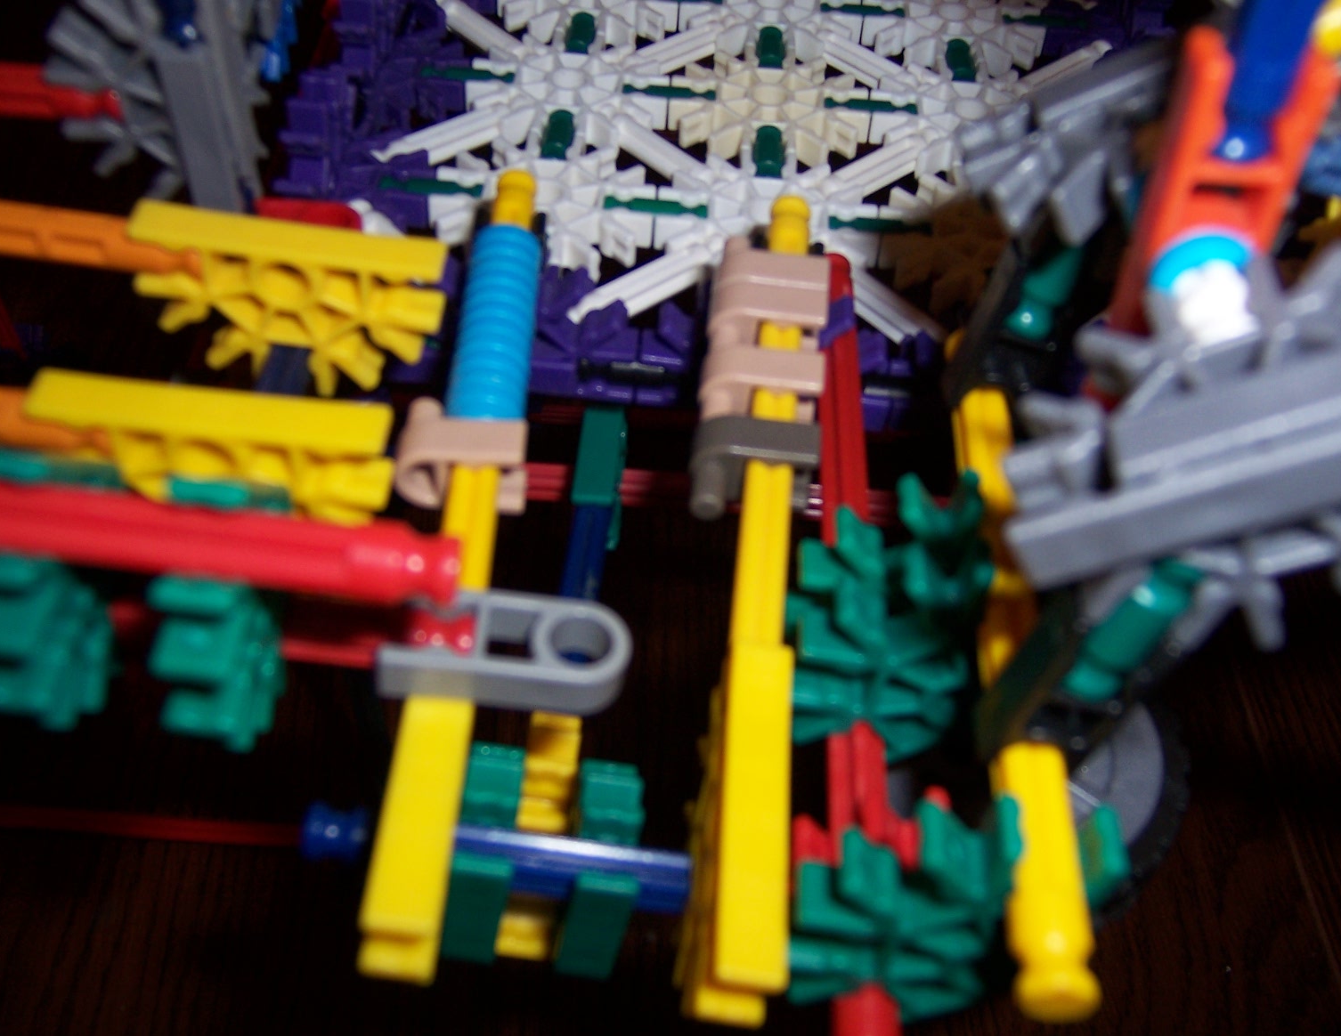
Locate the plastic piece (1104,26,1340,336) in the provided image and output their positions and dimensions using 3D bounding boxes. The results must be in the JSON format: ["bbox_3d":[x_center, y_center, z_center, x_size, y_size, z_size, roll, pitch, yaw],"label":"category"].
[{"bbox_3d":[0.042,-0.020,0.103,0.010,0.035,0.006,-2,48,6],"label":"plastic piece"}]

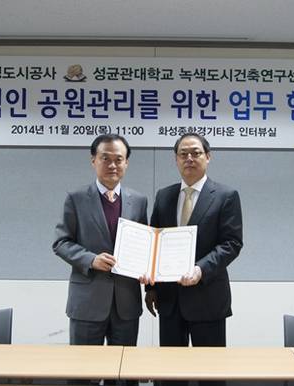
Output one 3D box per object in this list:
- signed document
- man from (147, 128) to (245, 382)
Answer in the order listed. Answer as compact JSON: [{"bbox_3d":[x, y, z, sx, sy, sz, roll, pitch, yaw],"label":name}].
[{"bbox_3d":[0.042,0.291,2.620,0.410,0.300,0.070,5,-28,0],"label":"signed document"},{"bbox_3d":[0.243,0.560,2.770,0.520,1.750,0.420,0,0,14],"label":"man"}]

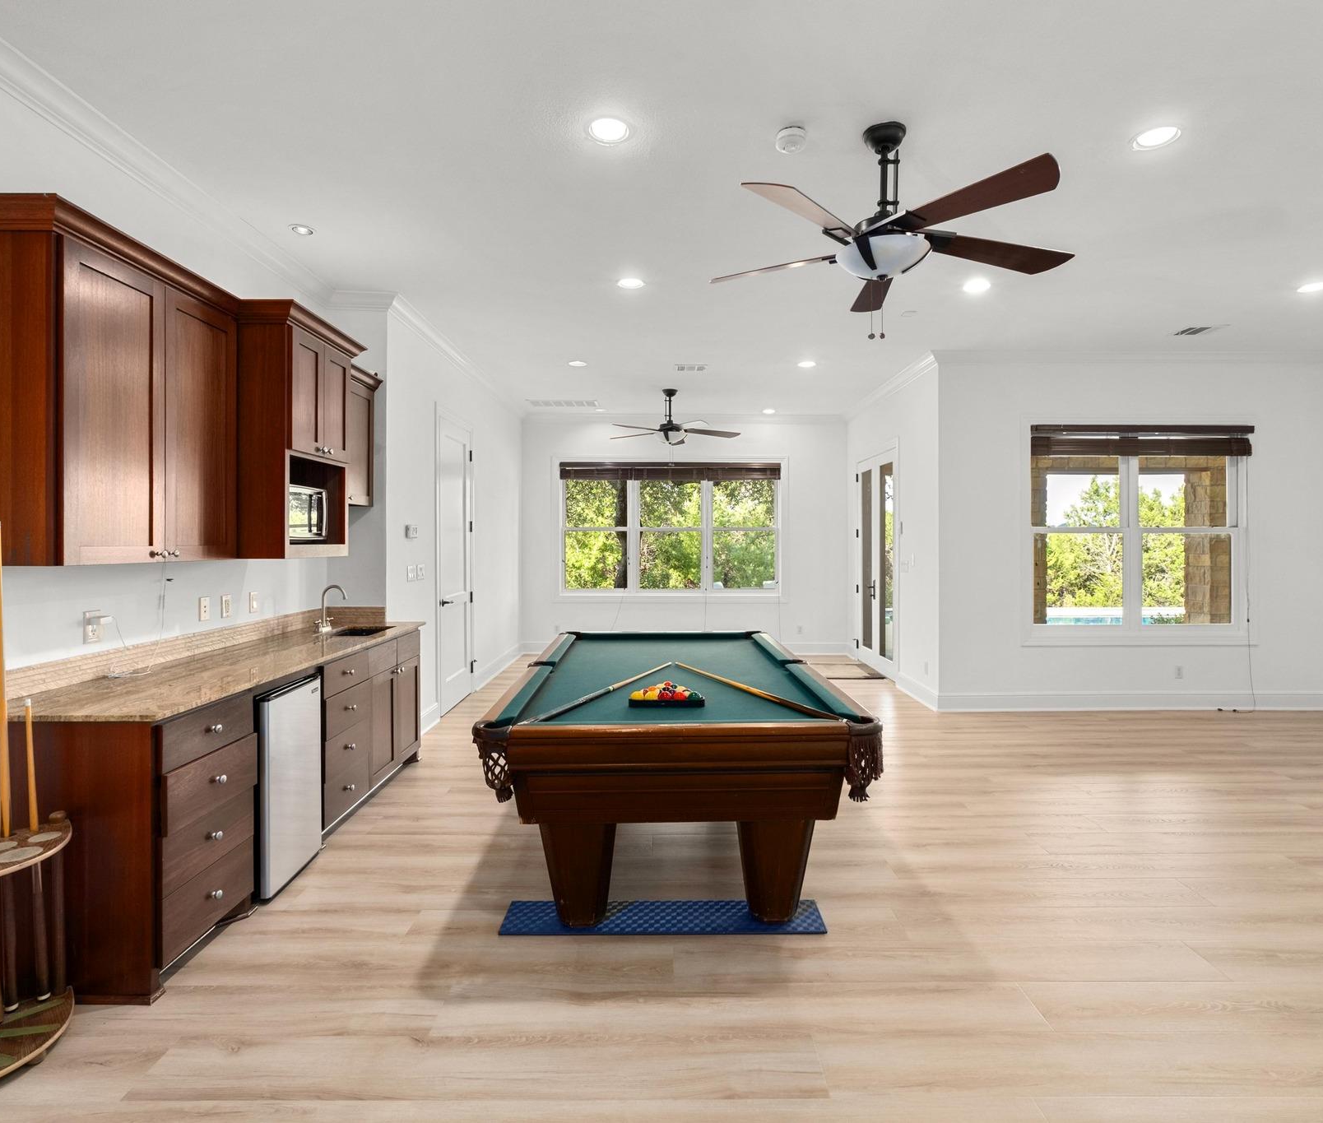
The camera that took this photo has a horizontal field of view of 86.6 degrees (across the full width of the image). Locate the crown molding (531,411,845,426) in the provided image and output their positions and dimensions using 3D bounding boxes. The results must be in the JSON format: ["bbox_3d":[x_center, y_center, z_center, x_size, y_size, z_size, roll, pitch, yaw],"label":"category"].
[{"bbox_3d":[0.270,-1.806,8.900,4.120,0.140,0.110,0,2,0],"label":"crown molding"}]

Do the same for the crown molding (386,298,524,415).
[{"bbox_3d":[-1.742,-1.743,6.662,0.095,0.095,4.375,0,2,0],"label":"crown molding"}]

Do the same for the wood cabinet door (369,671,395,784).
[{"bbox_3d":[-1.581,0.921,3.973,0.030,0.595,0.360,0,2,1],"label":"wood cabinet door"}]

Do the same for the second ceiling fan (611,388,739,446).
[{"bbox_3d":[0.125,-1.519,7.385,1.420,0.587,1.470,0,2,0],"label":"second ceiling fan"}]

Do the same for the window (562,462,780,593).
[{"bbox_3d":[0.130,-0.412,8.975,2.800,1.690,0.110,0,2,0],"label":"window"}]

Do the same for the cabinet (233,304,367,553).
[{"bbox_3d":[-1.880,-0.578,3.371,0.610,1.116,0.752,0,2,0],"label":"cabinet"}]

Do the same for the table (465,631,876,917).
[{"bbox_3d":[0.036,0.935,3.710,1.450,0.800,2.500,0,2,-1],"label":"table"}]

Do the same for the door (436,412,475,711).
[{"bbox_3d":[-1.840,0.038,6.200,0.070,2.430,0.970,0,2,0],"label":"door"}]

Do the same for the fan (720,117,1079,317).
[{"bbox_3d":[0.865,-1.385,2.730,1.390,0.590,1.390,0,2,0],"label":"fan"}]

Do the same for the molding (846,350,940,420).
[{"bbox_3d":[2.308,-1.765,7.402,0.097,0.095,3.055,0,2,0],"label":"molding"}]

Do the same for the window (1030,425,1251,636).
[{"bbox_3d":[4.040,-0.256,5.920,1.860,1.790,0.130,0,2,1],"label":"window"}]

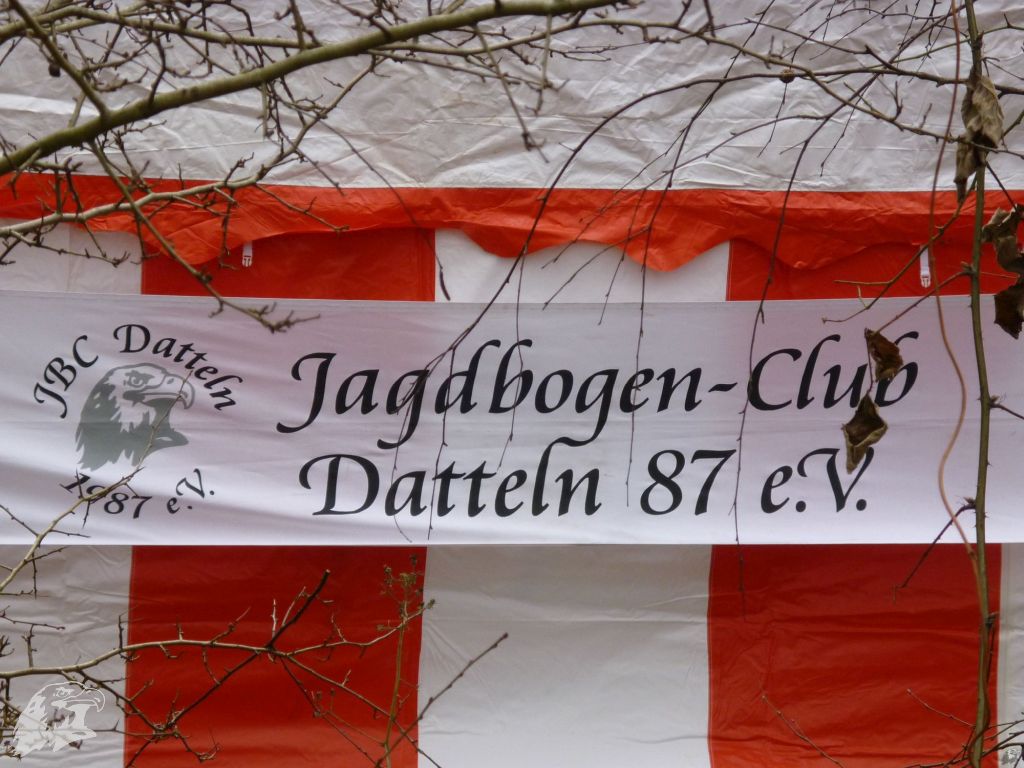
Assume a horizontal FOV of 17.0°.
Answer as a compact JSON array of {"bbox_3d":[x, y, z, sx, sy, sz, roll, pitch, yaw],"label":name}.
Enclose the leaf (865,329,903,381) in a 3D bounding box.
[{"bbox_3d":[0.390,-0.031,3.600,0.040,0.054,0.026,0,1,0],"label":"leaf"}]

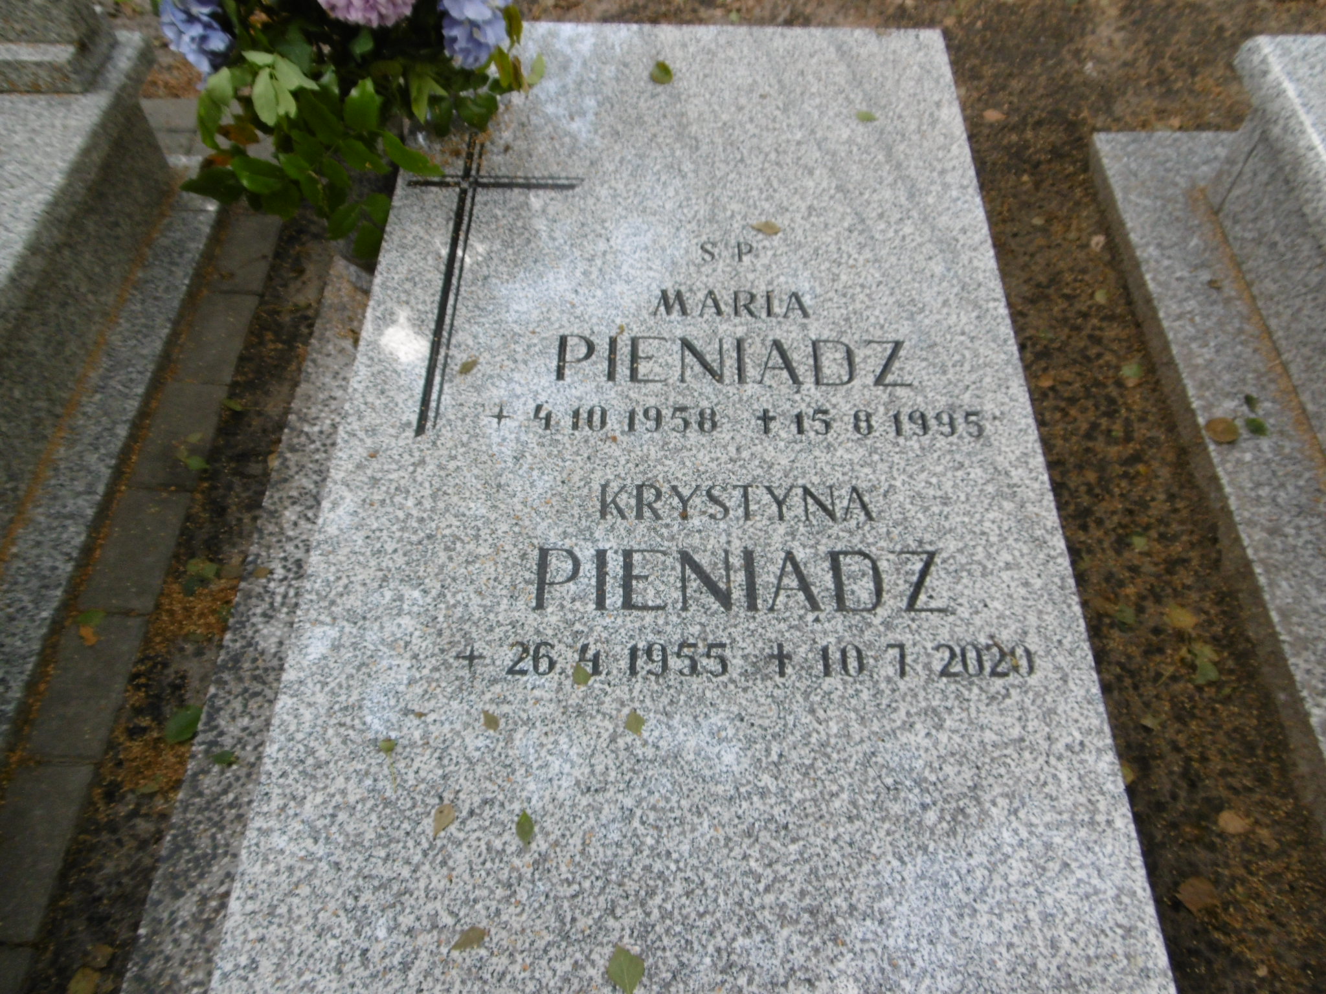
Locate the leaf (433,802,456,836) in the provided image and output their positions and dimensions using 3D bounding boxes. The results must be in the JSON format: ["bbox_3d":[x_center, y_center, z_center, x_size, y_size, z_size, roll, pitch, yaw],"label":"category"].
[{"bbox_3d":[-0.209,0.310,0.881,0.019,0.006,0.031,2,59,1],"label":"leaf"}]

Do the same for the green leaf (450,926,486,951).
[{"bbox_3d":[-0.173,0.401,0.827,0.018,0.006,0.029,38,66,20],"label":"green leaf"}]

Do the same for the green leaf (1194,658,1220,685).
[{"bbox_3d":[0.732,0.240,1.235,0.027,0.008,0.047,35,63,20],"label":"green leaf"}]

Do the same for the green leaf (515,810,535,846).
[{"bbox_3d":[-0.131,0.316,0.878,0.017,0.006,0.030,11,60,6],"label":"green leaf"}]

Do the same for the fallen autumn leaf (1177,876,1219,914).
[{"bbox_3d":[0.630,0.470,1.084,0.044,0.010,0.038,-3,57,-2],"label":"fallen autumn leaf"}]

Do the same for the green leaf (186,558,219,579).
[{"bbox_3d":[-0.661,0.101,1.325,0.049,0.008,0.019,22,60,14],"label":"green leaf"}]

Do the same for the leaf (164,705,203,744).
[{"bbox_3d":[-0.622,0.295,1.198,0.043,0.010,0.059,23,60,14],"label":"leaf"}]

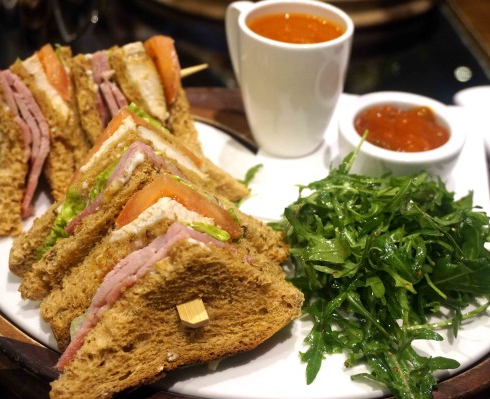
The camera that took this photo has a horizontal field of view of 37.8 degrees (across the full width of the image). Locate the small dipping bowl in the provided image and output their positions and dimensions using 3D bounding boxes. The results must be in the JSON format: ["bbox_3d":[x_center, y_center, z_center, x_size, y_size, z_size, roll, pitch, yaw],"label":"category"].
[{"bbox_3d":[0.092,-0.033,0.429,0.072,0.030,0.072,1,39,0],"label":"small dipping bowl"}]

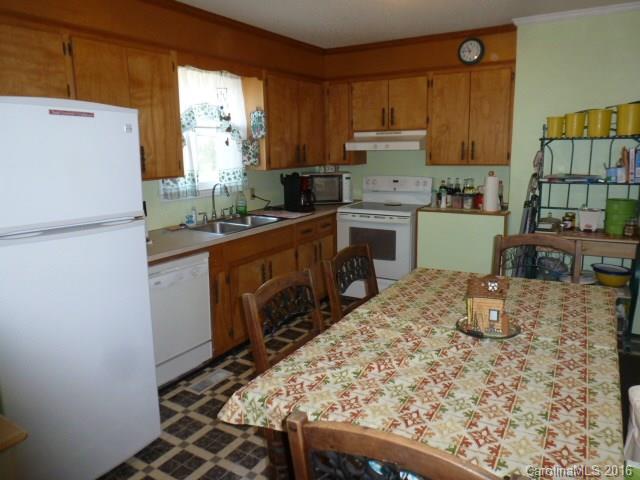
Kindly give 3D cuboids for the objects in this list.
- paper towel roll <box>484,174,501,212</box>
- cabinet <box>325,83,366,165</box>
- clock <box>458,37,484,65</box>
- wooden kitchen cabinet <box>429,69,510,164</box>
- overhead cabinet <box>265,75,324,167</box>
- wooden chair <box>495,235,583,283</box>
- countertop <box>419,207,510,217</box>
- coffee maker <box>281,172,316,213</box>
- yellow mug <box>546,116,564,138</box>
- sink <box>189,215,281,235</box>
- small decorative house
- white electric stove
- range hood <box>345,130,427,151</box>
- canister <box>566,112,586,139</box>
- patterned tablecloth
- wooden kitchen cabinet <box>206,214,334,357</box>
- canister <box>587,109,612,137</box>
[{"bbox_3d":[1.468,-0.390,3.789,0.132,0.310,0.132,6,14,32],"label":"paper towel roll"},{"bbox_3d":[0.270,-1.226,4.728,0.310,0.830,0.340,6,14,32],"label":"cabinet"},{"bbox_3d":[1.300,-1.615,3.801,0.220,0.220,0.045,6,14,31],"label":"clock"},{"bbox_3d":[1.390,-1.113,4.081,0.738,0.835,0.337,6,14,31],"label":"wooden kitchen cabinet"},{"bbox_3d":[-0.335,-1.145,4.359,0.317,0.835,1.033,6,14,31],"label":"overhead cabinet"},{"bbox_3d":[1.237,0.484,2.665,0.470,0.990,0.520,5,13,28],"label":"wooden chair"},{"bbox_3d":[1.351,-0.281,4.084,0.780,0.040,0.560,6,14,32],"label":"countertop"},{"bbox_3d":[-0.199,-0.463,4.402,0.245,0.345,0.190,9,16,40],"label":"coffee maker"},{"bbox_3d":[1.800,-0.856,3.395,0.115,0.150,0.115,6,14,32],"label":"yellow mug"},{"bbox_3d":[-0.696,-0.051,3.780,0.510,0.180,0.820,6,14,32],"label":"sink"},{"bbox_3d":[0.703,0.264,1.869,0.158,0.225,0.140,2,12,11],"label":"small decorative house"},{"bbox_3d":[0.677,-0.021,4.567,0.768,1.207,0.645,6,14,31],"label":"white electric stove"},{"bbox_3d":[0.711,-0.993,4.447,0.766,0.176,0.473,6,14,31],"label":"range hood"},{"bbox_3d":[1.891,-0.844,3.286,0.130,0.172,0.130,6,14,31],"label":"canister"},{"bbox_3d":[0.638,0.446,1.930,1.130,0.140,1.840,6,14,30],"label":"patterned tablecloth"},{"bbox_3d":[-0.555,0.287,3.958,0.620,0.890,1.761,6,14,31],"label":"wooden kitchen cabinet"},{"bbox_3d":[2.045,-0.849,3.238,0.150,0.190,0.150,6,14,32],"label":"canister"}]

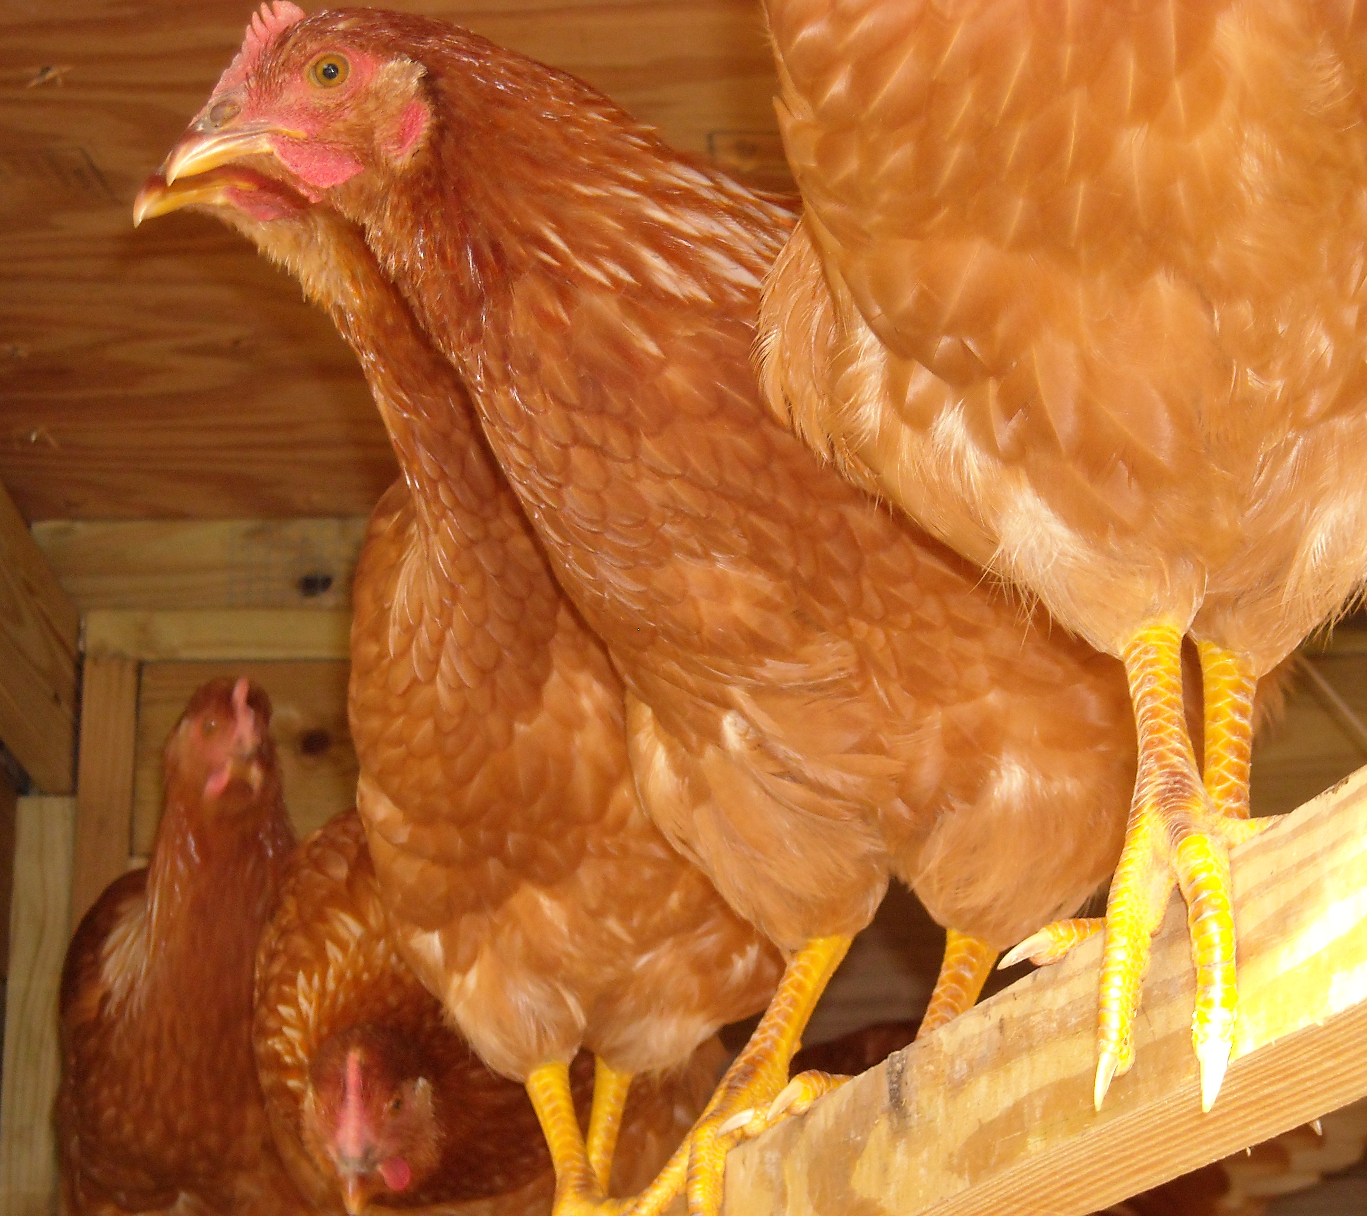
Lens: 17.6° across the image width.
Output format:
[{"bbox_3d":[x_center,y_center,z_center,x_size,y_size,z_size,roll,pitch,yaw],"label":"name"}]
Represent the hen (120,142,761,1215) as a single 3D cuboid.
[{"bbox_3d":[-0.062,0.024,1.400,0.170,0.340,0.300,-13,-21,36],"label":"hen"}]

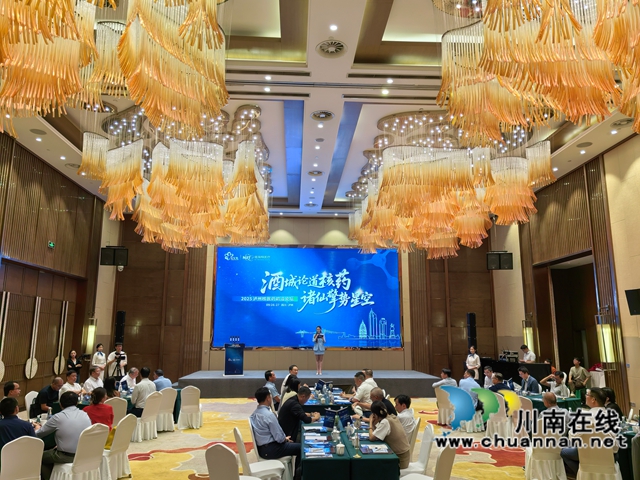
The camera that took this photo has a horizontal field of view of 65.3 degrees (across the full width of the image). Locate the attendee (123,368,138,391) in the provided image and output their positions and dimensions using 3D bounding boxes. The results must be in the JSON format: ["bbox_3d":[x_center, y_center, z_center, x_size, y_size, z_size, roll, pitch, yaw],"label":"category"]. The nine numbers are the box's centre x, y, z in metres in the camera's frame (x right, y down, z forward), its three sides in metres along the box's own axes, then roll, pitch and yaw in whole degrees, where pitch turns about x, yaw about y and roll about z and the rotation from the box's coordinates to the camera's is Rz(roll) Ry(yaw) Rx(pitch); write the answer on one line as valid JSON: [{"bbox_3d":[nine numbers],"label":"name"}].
[{"bbox_3d":[-4.151,3.440,10.864,0.750,1.260,0.500,-5,-12,27],"label":"attendee"}]

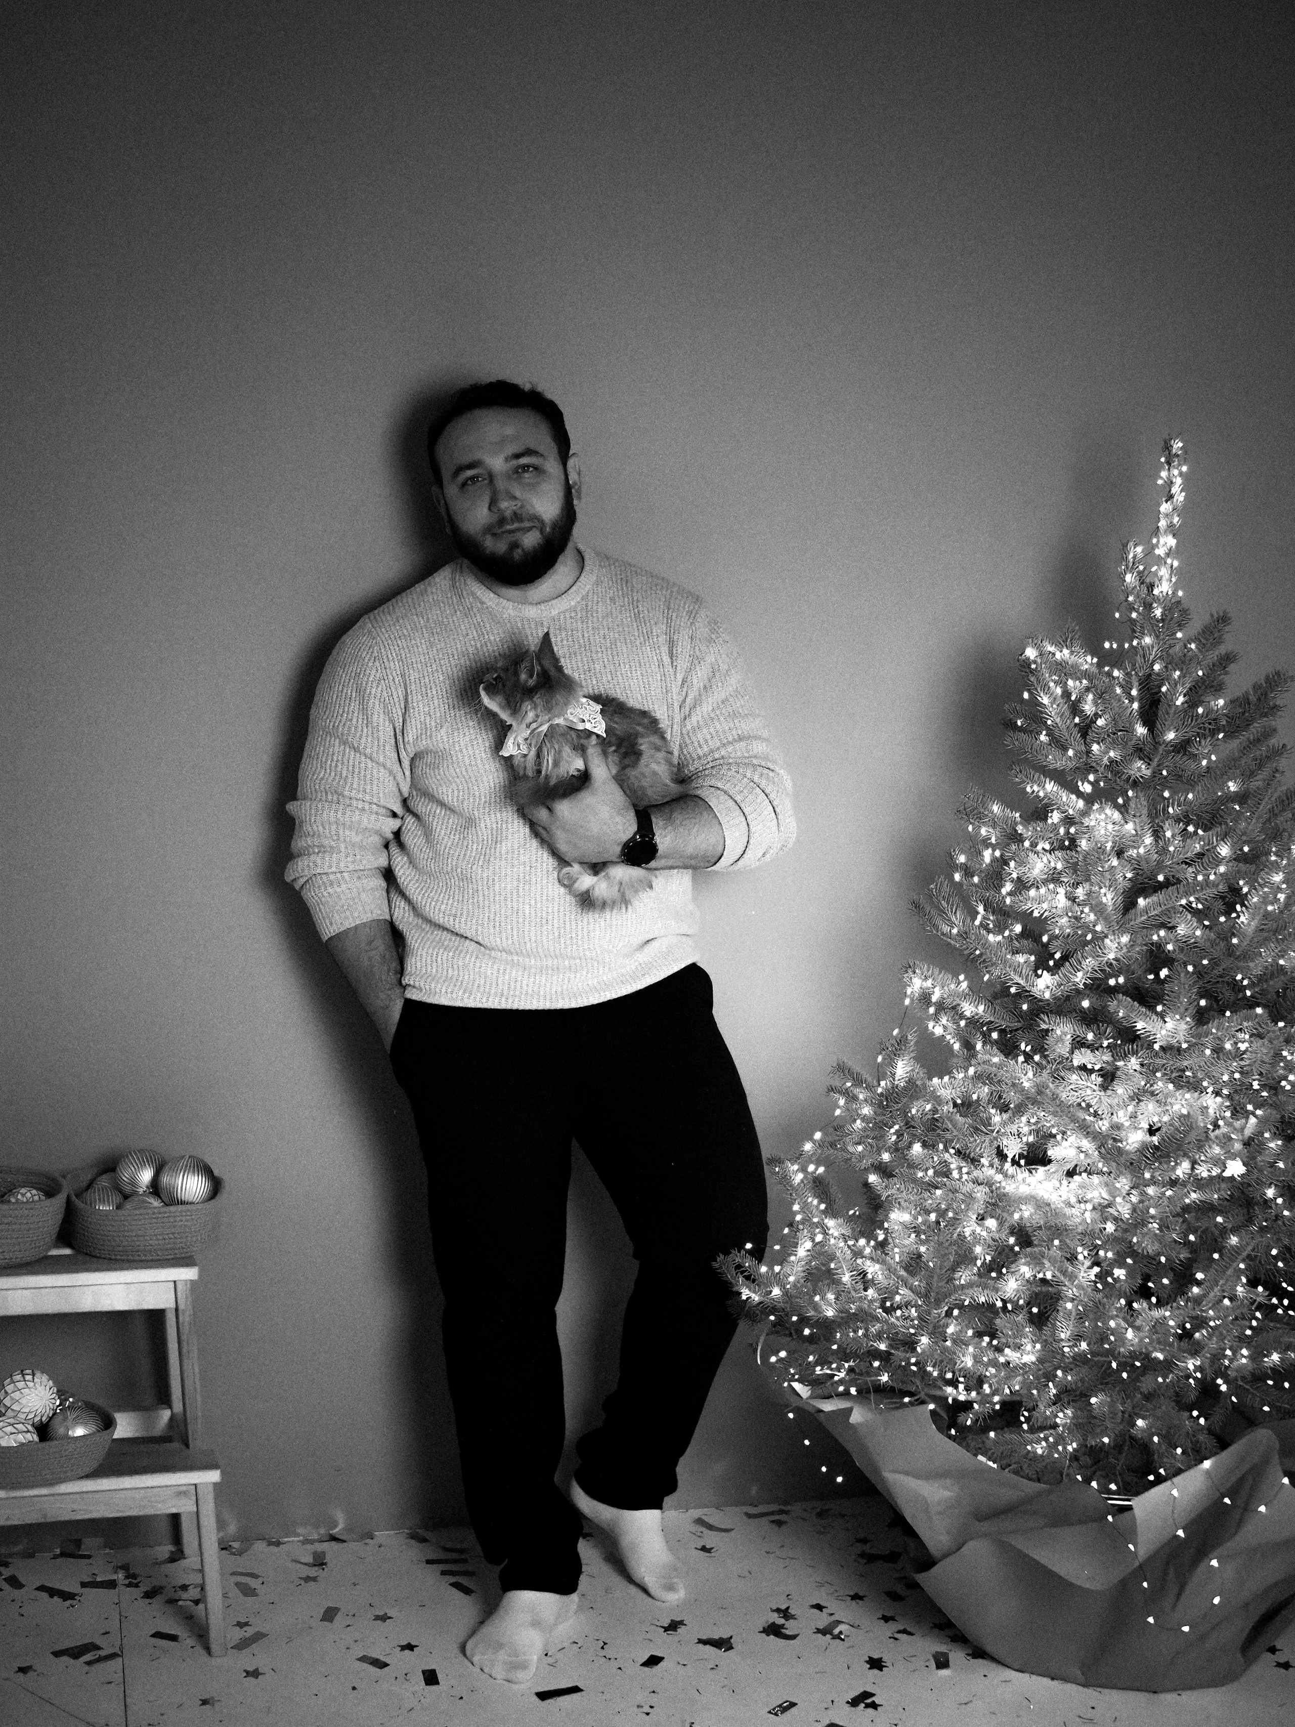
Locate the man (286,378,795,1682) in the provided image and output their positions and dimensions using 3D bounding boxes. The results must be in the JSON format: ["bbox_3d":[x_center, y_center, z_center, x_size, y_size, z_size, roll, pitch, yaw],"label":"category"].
[{"bbox_3d":[-0.148,0.191,3.396,0.710,1.700,0.500,0,7,-4],"label":"man"}]

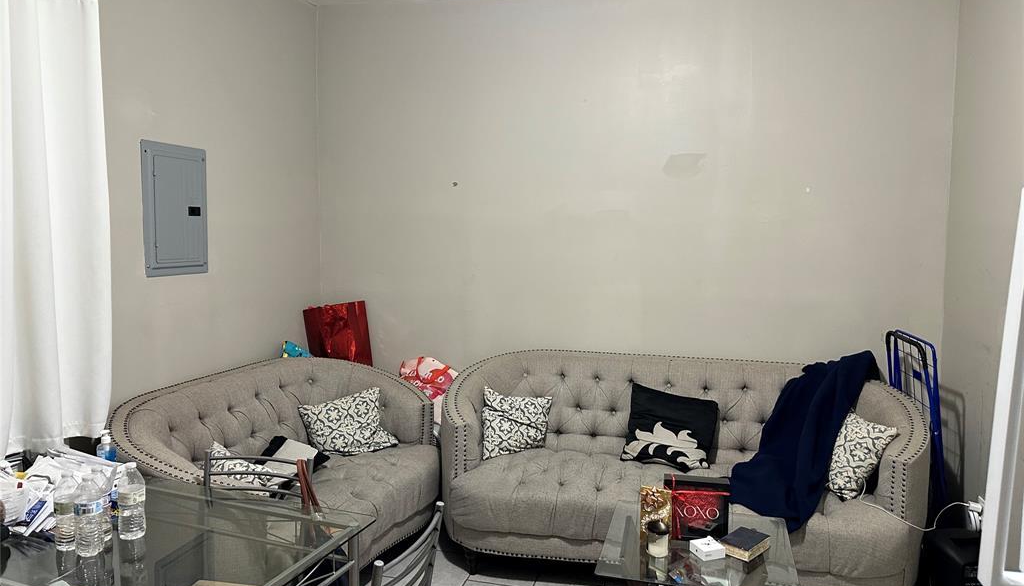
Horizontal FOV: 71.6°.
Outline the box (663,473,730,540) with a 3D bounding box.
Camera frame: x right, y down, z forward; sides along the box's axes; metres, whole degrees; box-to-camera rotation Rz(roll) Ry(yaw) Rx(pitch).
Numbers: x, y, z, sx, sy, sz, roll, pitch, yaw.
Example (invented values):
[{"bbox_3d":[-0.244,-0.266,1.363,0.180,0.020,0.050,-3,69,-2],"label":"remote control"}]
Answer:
[{"bbox_3d":[0.646,0.756,2.494,0.217,0.215,0.060,1,6,9],"label":"box"}]

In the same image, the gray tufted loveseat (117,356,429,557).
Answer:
[{"bbox_3d":[-0.999,0.854,3.283,0.920,0.890,1.650,2,6,23],"label":"gray tufted loveseat"}]

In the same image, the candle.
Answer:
[{"bbox_3d":[0.495,0.823,2.384,0.070,0.105,0.070,2,6,15],"label":"candle"}]

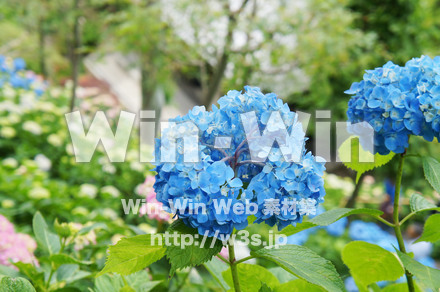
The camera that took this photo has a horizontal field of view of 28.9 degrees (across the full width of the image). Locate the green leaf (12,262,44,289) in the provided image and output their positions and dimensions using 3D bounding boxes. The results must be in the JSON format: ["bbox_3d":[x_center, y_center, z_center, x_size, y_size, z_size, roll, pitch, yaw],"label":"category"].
[{"bbox_3d":[-0.338,0.228,1.500,0.058,0.042,0.050,0,6,0],"label":"green leaf"}]

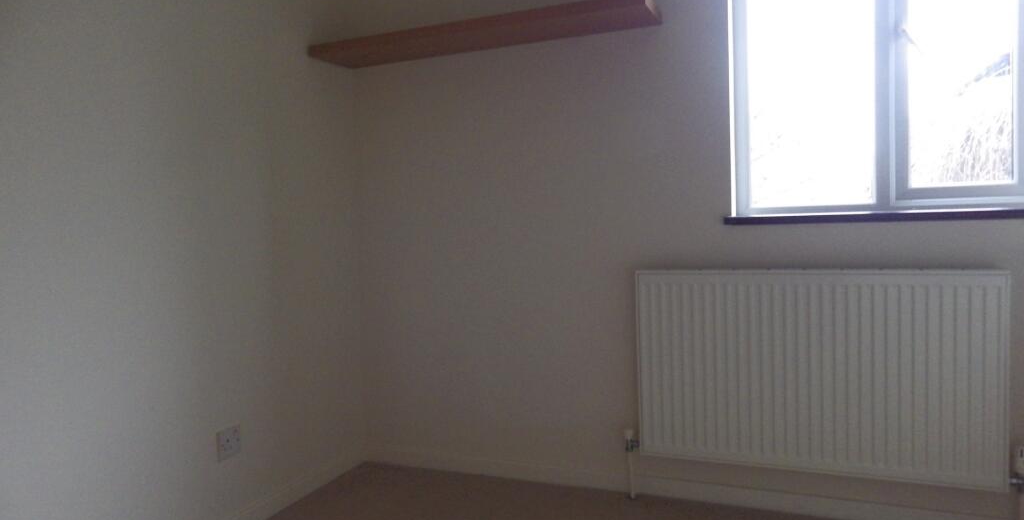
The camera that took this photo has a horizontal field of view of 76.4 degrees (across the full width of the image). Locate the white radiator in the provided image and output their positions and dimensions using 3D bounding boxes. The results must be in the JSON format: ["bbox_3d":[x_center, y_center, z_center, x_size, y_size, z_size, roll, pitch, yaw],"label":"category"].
[{"bbox_3d":[0.882,0.332,1.954,0.988,0.600,0.065,0,3,22],"label":"white radiator"}]

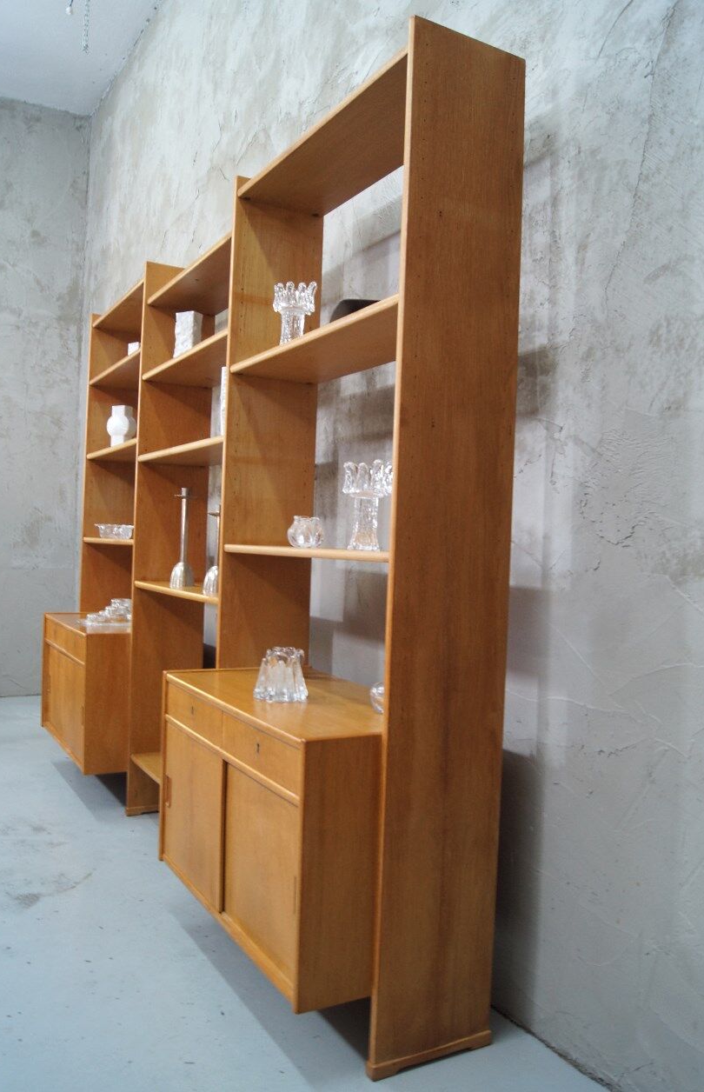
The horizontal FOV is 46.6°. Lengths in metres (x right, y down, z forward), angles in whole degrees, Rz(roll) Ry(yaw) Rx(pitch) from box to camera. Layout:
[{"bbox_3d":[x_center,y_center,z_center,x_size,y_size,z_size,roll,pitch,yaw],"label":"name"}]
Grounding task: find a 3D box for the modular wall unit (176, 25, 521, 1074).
[{"bbox_3d":[-0.087,-0.001,1.924,0.434,2.000,0.858,2,0,-31],"label":"modular wall unit"}]

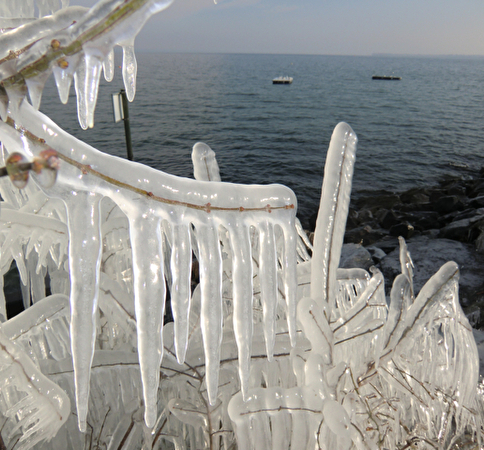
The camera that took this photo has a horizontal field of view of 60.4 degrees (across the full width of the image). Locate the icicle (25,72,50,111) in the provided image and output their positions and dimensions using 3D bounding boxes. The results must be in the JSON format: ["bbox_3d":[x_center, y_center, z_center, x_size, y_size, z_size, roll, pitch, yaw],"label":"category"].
[{"bbox_3d":[-0.226,-0.148,0.460,0.025,0.040,0.022,-10,25,-23],"label":"icicle"}]

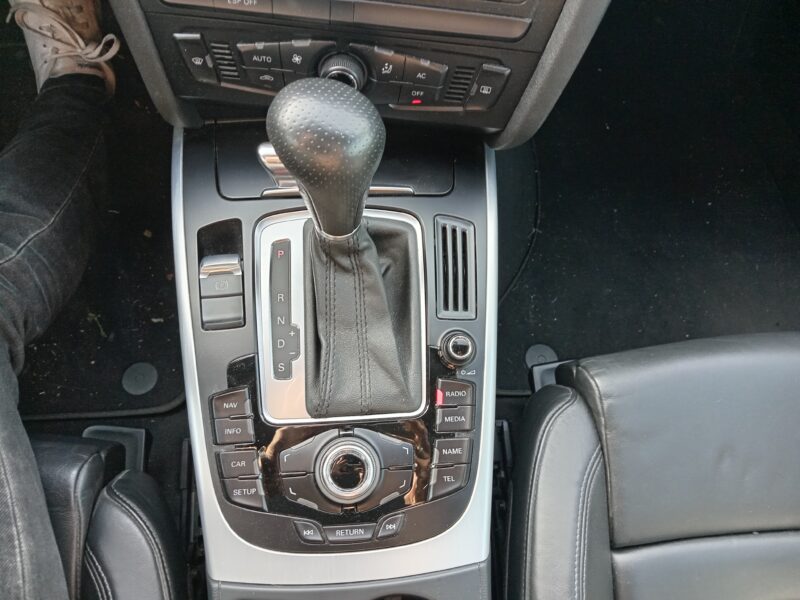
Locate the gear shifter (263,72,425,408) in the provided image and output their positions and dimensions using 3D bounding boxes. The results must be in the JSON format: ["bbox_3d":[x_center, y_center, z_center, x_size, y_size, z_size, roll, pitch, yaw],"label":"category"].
[{"bbox_3d":[-0.025,-0.018,0.351,0.093,0.155,0.188,-2,85,-6],"label":"gear shifter"}]

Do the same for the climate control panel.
[{"bbox_3d":[-0.038,-0.147,0.377,0.214,0.047,0.022,5,53,-4],"label":"climate control panel"}]

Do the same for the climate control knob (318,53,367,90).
[{"bbox_3d":[-0.037,-0.141,0.374,0.033,0.033,0.017,5,53,-4],"label":"climate control knob"}]

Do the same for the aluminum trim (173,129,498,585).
[{"bbox_3d":[-0.042,0.044,0.433,0.227,0.046,0.328,-2,93,-6],"label":"aluminum trim"}]

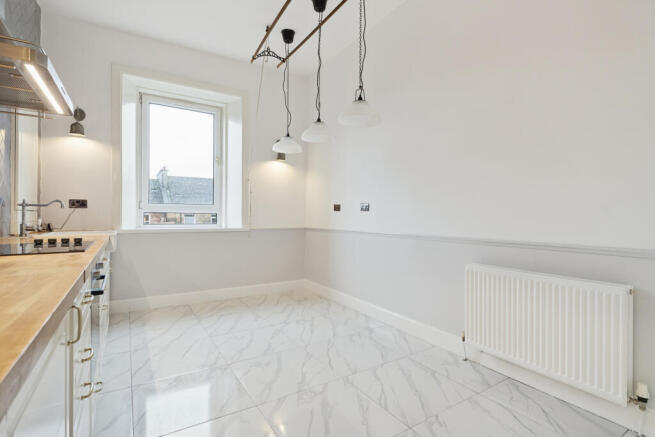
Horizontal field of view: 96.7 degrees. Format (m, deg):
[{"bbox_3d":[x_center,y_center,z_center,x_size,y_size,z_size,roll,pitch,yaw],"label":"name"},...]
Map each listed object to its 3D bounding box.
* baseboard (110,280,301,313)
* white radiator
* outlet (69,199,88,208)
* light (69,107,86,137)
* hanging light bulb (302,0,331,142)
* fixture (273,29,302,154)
[{"bbox_3d":[-1.401,1.006,3.841,2.410,0.140,0.020,0,0,-32],"label":"baseboard"},{"bbox_3d":[1.251,0.620,1.764,0.082,0.571,0.835,0,0,-32],"label":"white radiator"},{"bbox_3d":[-2.635,-0.151,3.081,0.147,0.087,0.012,0,0,-32],"label":"outlet"},{"bbox_3d":[-2.584,-1.024,3.016,0.121,0.297,0.184,0,0,-32],"label":"light"},{"bbox_3d":[-0.079,-1.427,2.798,0.336,1.349,0.336,0,0,0],"label":"hanging light bulb"},{"bbox_3d":[-0.439,-1.424,3.260,0.336,1.349,0.336,0,0,0],"label":"fixture"}]

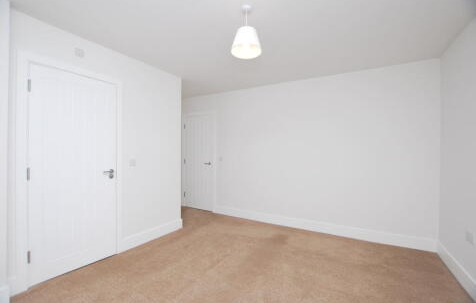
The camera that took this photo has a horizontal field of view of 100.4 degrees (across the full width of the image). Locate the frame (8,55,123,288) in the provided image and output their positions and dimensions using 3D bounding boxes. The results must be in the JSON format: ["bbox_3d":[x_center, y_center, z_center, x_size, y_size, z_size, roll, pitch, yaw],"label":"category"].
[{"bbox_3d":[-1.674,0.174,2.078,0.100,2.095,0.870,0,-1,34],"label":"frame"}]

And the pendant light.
[{"bbox_3d":[0.071,-0.998,1.600,0.250,0.390,0.250,0,-1,0],"label":"pendant light"}]

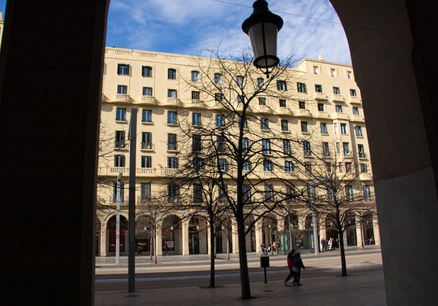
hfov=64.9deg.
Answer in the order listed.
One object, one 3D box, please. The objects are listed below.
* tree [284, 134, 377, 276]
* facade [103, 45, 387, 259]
[{"bbox_3d":[6.602,2.832,20.136,5.300,8.220,5.000,2,-15,-17],"label":"tree"},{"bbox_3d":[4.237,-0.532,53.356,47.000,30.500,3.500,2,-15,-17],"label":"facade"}]

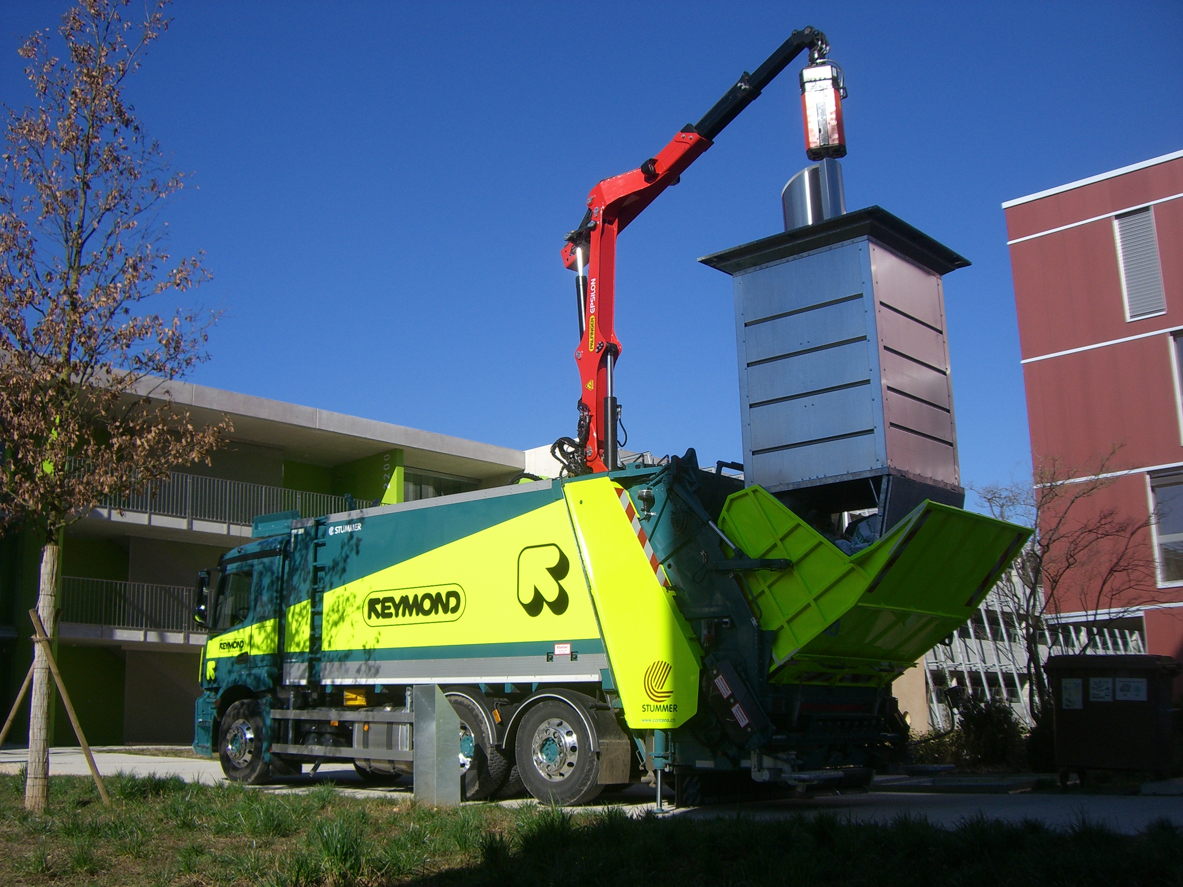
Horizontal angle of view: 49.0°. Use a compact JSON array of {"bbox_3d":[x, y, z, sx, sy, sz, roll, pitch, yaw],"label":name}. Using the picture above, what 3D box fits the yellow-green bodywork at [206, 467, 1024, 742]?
[{"bbox_3d":[-0.524,2.042,15.231,10.980,2.763,2.530,-10,-16,40],"label":"yellow-green bodywork"}]

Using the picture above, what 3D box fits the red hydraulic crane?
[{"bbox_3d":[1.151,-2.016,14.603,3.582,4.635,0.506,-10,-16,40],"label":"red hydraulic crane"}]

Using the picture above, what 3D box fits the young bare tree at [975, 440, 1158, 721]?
[{"bbox_3d":[6.578,2.197,17.997,2.531,4.393,2.531,-1,-12,0],"label":"young bare tree"}]

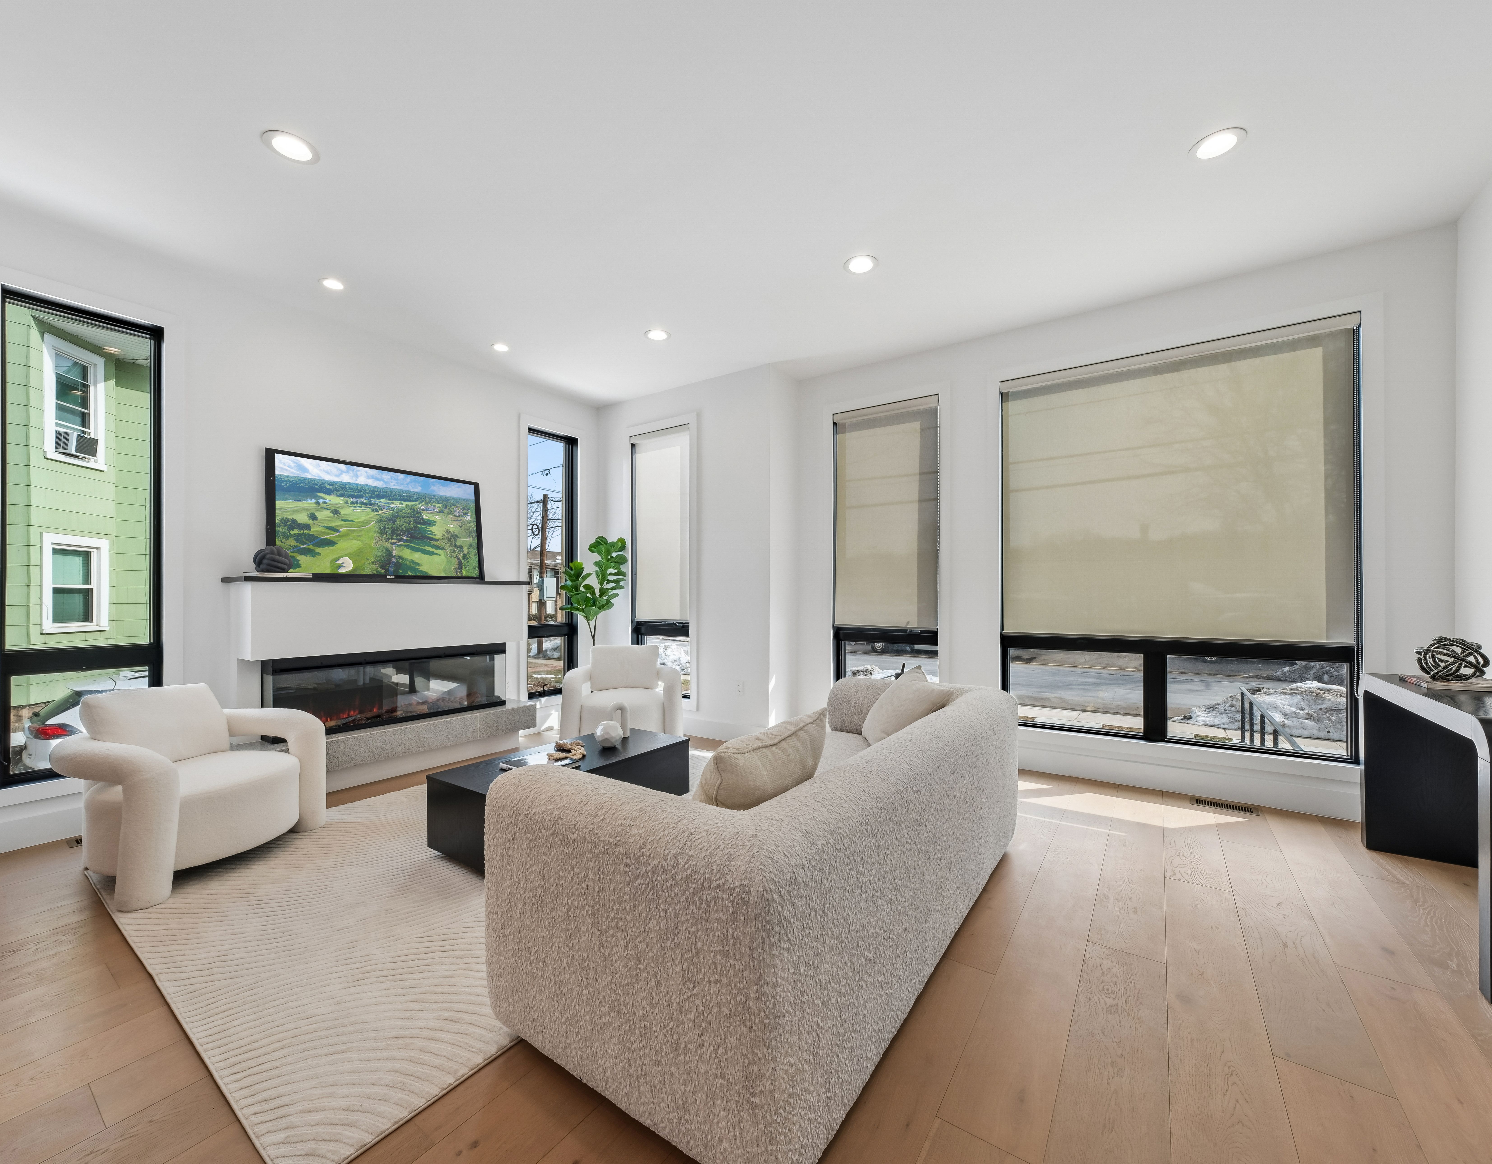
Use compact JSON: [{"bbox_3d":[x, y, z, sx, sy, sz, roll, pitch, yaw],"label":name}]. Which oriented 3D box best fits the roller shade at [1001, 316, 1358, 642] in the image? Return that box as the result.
[{"bbox_3d":[2.462,-0.520,3.508,1.724,1.727,0.060,-1,-1,34],"label":"roller shade"}]

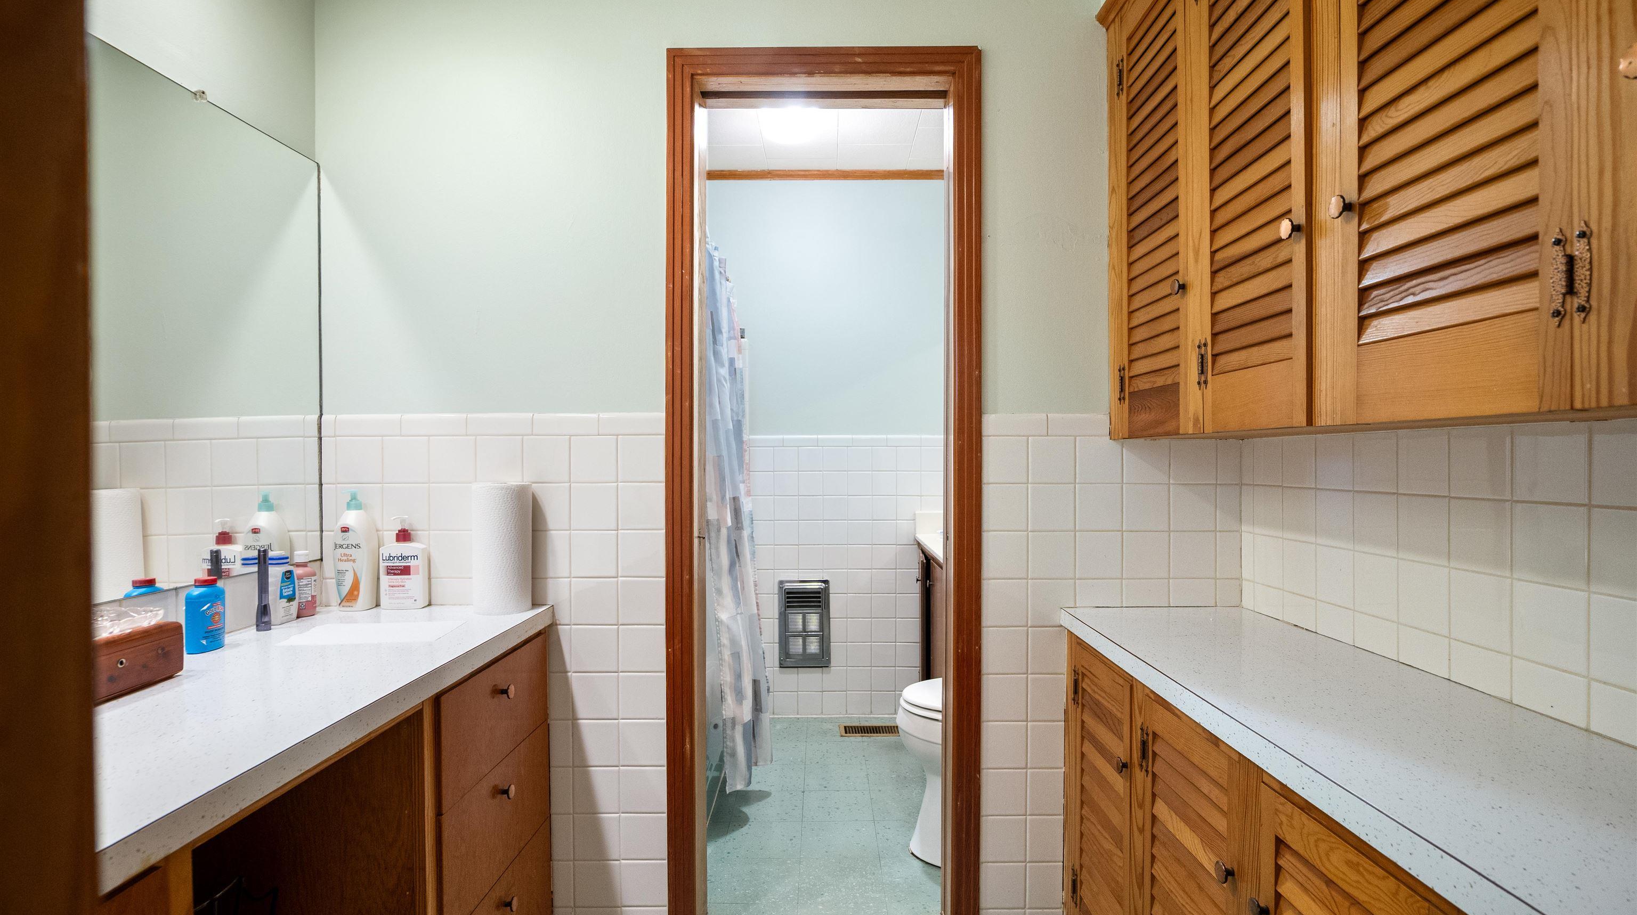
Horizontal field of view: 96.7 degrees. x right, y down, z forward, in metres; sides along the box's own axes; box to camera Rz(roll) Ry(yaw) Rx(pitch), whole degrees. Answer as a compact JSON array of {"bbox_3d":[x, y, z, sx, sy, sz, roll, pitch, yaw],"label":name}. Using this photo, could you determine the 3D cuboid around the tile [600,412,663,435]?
[{"bbox_3d":[-0.436,-0.076,1.704,0.152,0.052,0.009,0,0,0],"label":"tile"}]

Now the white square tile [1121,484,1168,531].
[{"bbox_3d":[0.763,0.117,1.692,0.108,0.108,0.009,0,0,0],"label":"white square tile"}]

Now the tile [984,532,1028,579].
[{"bbox_3d":[0.435,0.229,1.702,0.107,0.108,0.010,0,0,0],"label":"tile"}]

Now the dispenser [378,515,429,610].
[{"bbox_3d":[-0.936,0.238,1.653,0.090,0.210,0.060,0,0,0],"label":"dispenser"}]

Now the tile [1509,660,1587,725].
[{"bbox_3d":[0.983,0.313,0.974,0.010,0.065,0.101,0,0,0],"label":"tile"}]

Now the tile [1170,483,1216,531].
[{"bbox_3d":[0.873,0.117,1.692,0.108,0.108,0.009,0,0,0],"label":"tile"}]

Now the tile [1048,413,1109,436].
[{"bbox_3d":[0.611,-0.076,1.692,0.150,0.051,0.009,0,0,0],"label":"tile"}]

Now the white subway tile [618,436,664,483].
[{"bbox_3d":[-0.411,0.005,1.702,0.107,0.107,0.010,0,0,0],"label":"white subway tile"}]

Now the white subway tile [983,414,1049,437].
[{"bbox_3d":[0.459,-0.075,1.702,0.151,0.051,0.009,0,0,0],"label":"white subway tile"}]

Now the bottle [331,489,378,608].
[{"bbox_3d":[-1.048,0.209,1.652,0.095,0.270,0.063,0,0,0],"label":"bottle"}]

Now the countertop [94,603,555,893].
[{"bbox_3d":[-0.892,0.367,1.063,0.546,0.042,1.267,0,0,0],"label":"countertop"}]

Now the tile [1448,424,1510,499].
[{"bbox_3d":[0.983,0.007,1.076,0.010,0.110,0.100,0,0,0],"label":"tile"}]

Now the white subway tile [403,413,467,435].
[{"bbox_3d":[-0.888,-0.076,1.685,0.149,0.053,0.010,0,0,0],"label":"white subway tile"}]

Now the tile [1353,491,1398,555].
[{"bbox_3d":[0.996,0.118,1.296,0.009,0.109,0.102,0,0,0],"label":"tile"}]

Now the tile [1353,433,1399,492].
[{"bbox_3d":[0.984,0.007,1.280,0.009,0.108,0.104,0,0,0],"label":"tile"}]

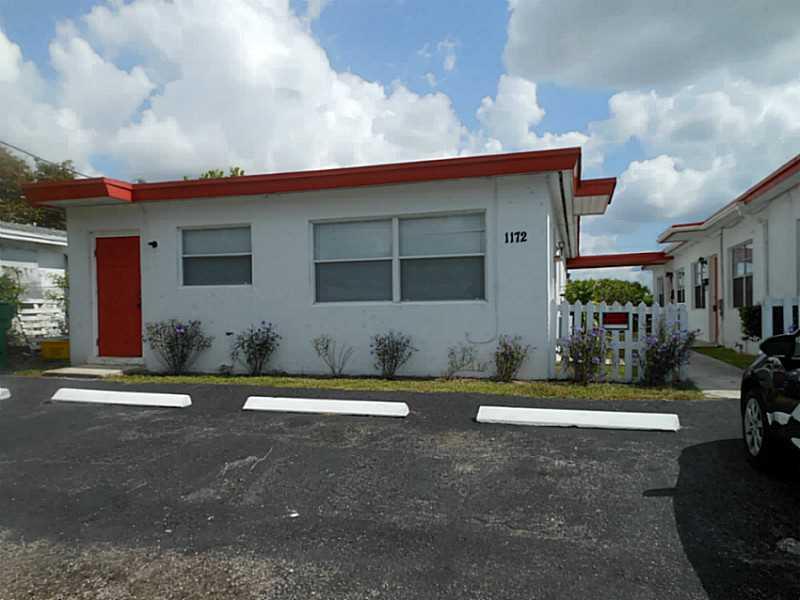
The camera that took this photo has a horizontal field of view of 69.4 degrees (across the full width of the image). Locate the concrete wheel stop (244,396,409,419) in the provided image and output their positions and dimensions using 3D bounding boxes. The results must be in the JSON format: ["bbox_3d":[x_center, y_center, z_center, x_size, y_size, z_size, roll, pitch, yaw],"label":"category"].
[{"bbox_3d":[-0.801,1.130,6.130,1.830,0.120,0.160,-1,-1,15],"label":"concrete wheel stop"}]

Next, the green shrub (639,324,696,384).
[{"bbox_3d":[3.321,0.667,7.200,0.680,0.770,0.640,-1,-1,17],"label":"green shrub"}]

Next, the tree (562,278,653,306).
[{"bbox_3d":[7.786,0.208,22.000,4.000,2.050,2.600,-1,-1,17],"label":"tree"}]

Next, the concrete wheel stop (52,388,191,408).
[{"bbox_3d":[-3.308,1.159,6.850,1.830,0.120,0.160,-1,-1,15],"label":"concrete wheel stop"}]

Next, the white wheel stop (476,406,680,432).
[{"bbox_3d":[1.678,1.136,5.540,1.830,0.120,0.160,-1,-1,15],"label":"white wheel stop"}]

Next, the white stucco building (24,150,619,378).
[{"bbox_3d":[-0.014,-0.356,14.027,9.480,3.100,12.000,-1,-1,17],"label":"white stucco building"}]

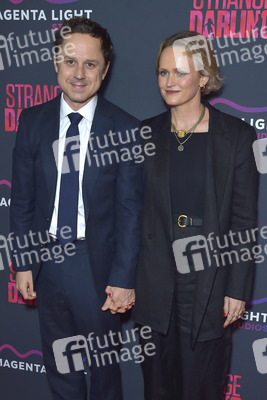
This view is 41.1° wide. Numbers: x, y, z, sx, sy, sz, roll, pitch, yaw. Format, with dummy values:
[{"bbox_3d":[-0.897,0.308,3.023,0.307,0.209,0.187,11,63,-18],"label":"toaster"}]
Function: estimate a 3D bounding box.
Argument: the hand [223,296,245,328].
[{"bbox_3d":[0.365,0.409,1.300,0.075,0.108,0.075,3,8,6],"label":"hand"}]

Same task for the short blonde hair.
[{"bbox_3d":[0.192,-0.461,1.200,0.185,0.215,0.215,9,10,34],"label":"short blonde hair"}]

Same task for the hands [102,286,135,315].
[{"bbox_3d":[-0.053,0.364,1.290,0.115,0.093,0.090,1,8,-3],"label":"hands"}]

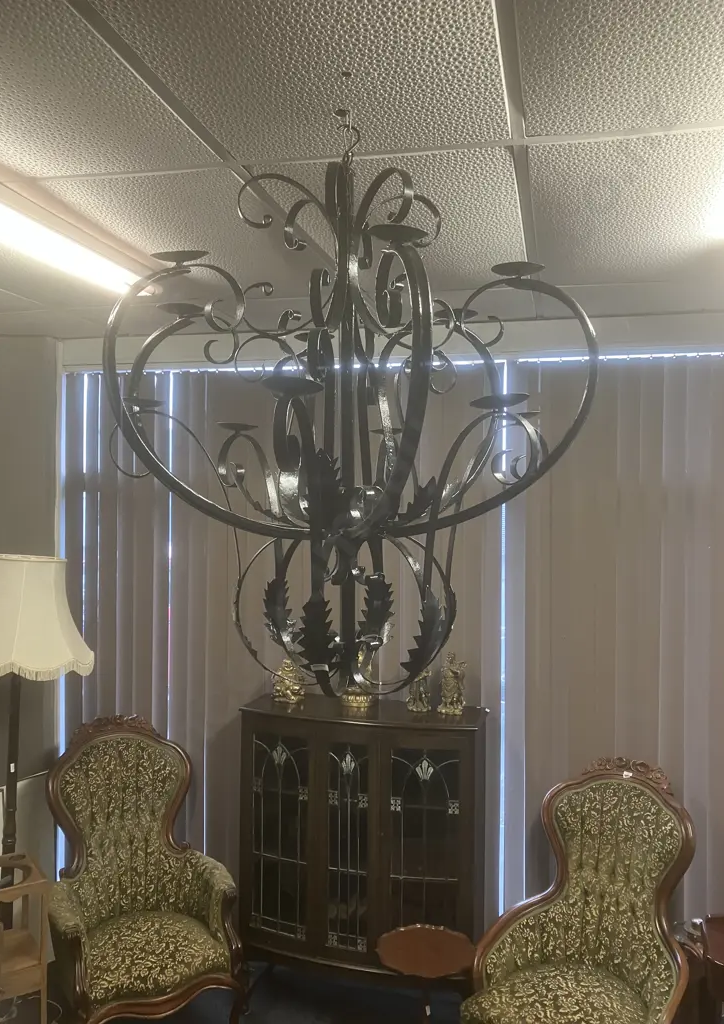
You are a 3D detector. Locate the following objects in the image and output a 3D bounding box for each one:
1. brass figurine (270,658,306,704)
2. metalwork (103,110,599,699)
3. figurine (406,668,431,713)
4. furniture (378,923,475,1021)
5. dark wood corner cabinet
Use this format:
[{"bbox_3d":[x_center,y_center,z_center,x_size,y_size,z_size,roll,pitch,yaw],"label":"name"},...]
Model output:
[{"bbox_3d":[-0.310,0.705,3.507,0.130,0.170,0.095,1,1,13],"label":"brass figurine"},{"bbox_3d":[-0.034,-0.209,1.544,0.920,1.060,0.880,1,1,13],"label":"metalwork"},{"bbox_3d":[0.230,0.700,3.359,0.095,0.200,0.075,1,1,13],"label":"figurine"},{"bbox_3d":[0.222,1.787,2.866,0.352,0.550,0.352,1,1,13],"label":"furniture"},{"bbox_3d":[-0.003,1.423,3.345,0.970,1.250,0.340,1,1,13],"label":"dark wood corner cabinet"}]

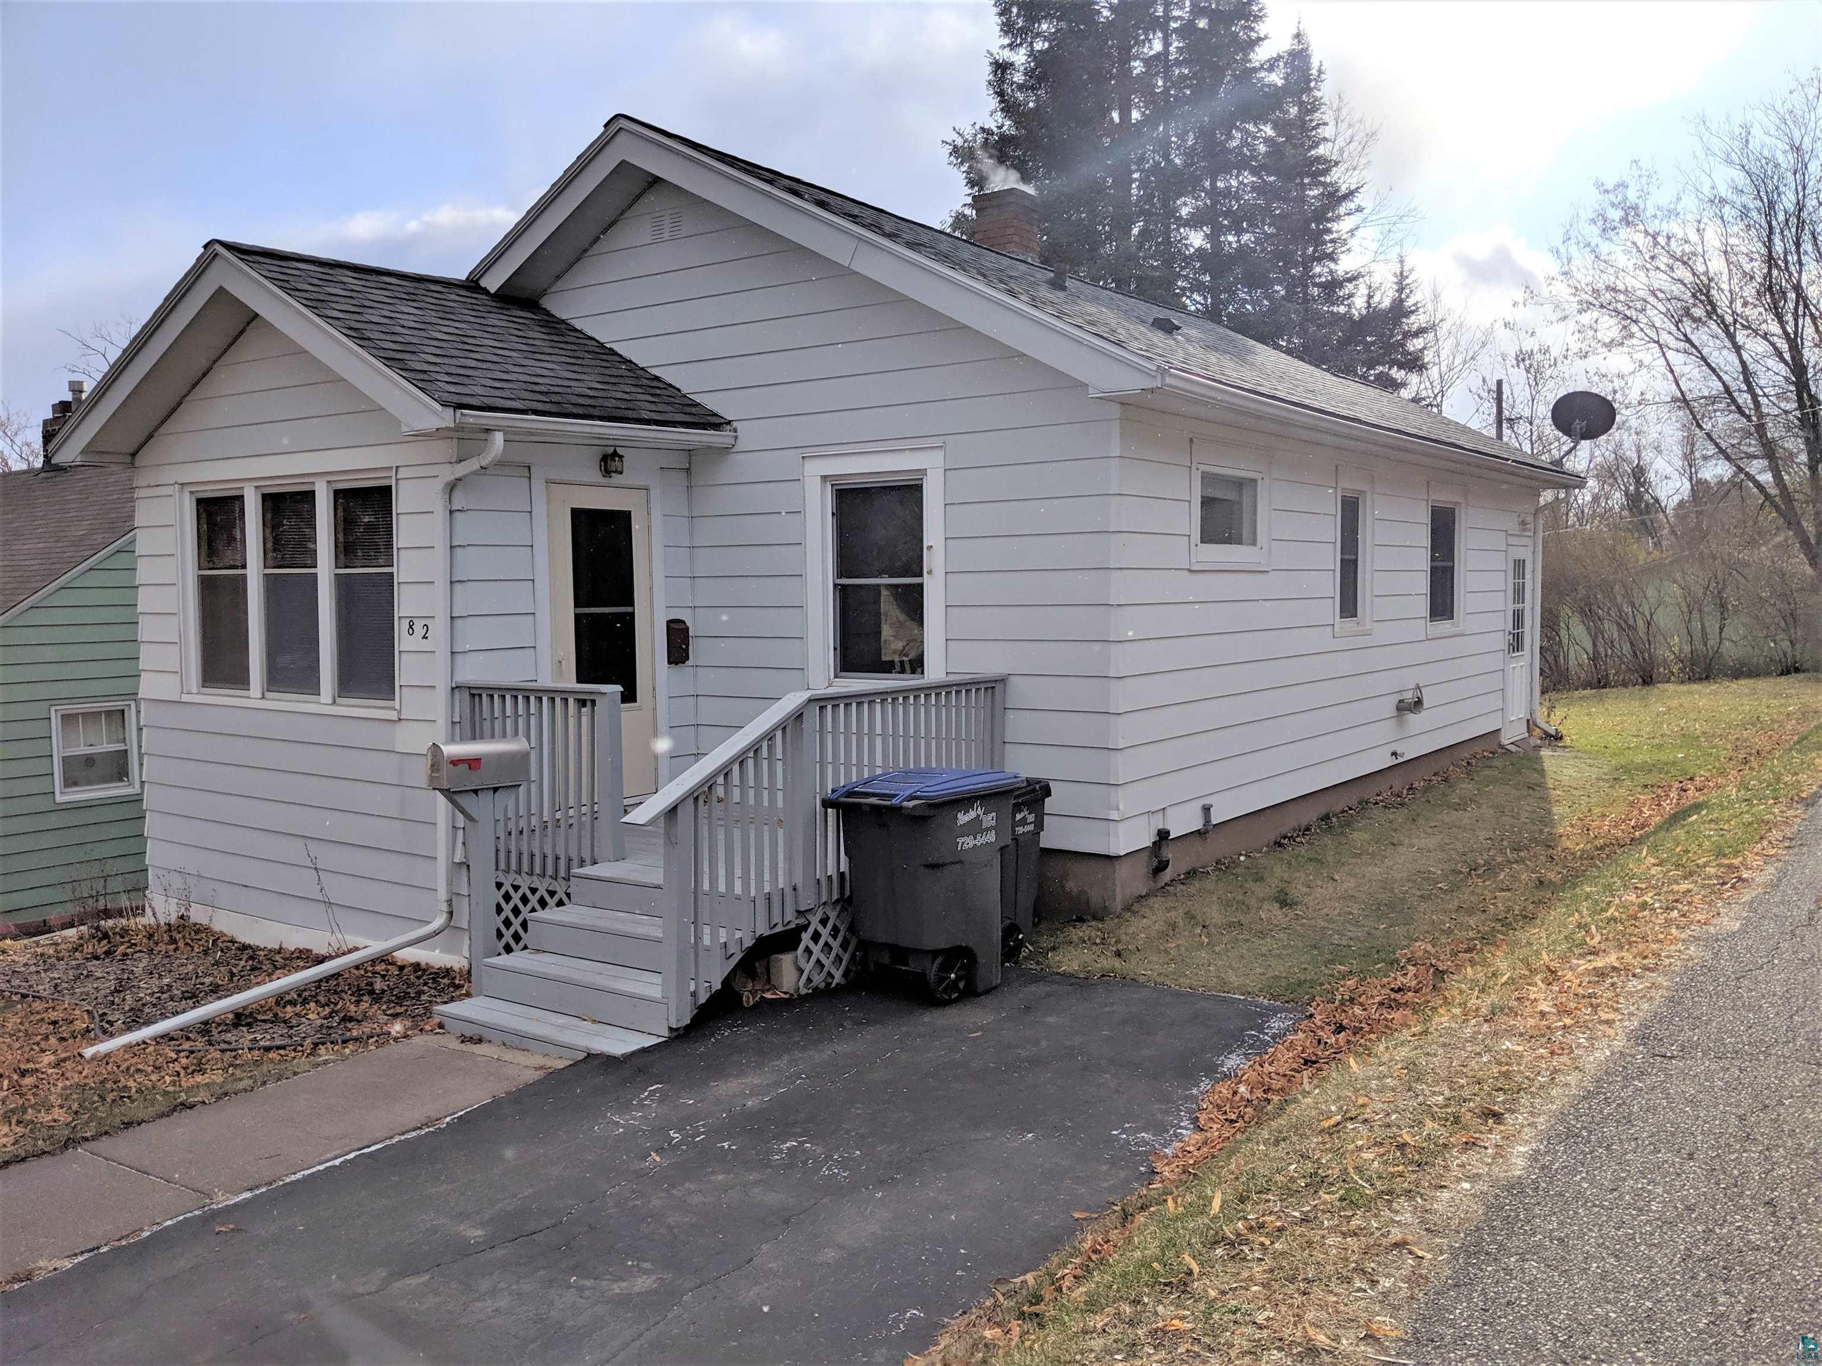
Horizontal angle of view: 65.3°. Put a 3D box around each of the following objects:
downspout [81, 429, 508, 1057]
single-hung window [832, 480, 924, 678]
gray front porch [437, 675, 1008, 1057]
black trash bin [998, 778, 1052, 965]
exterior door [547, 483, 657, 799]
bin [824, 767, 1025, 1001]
[{"bbox_3d":[-3.186,0.185,7.586,0.450,3.220,2.200,3,5,43],"label":"downspout"},{"bbox_3d":[-0.190,-0.647,8.874,0.700,1.230,0.100,2,5,35],"label":"single-hung window"},{"bbox_3d":[-1.325,0.787,7.876,2.600,1.580,3.050,2,5,35],"label":"gray front porch"},{"bbox_3d":[0.410,0.981,7.687,0.550,0.980,0.680,2,4,31],"label":"black trash bin"},{"bbox_3d":[-1.946,-0.223,9.121,0.070,2.070,0.880,2,5,35],"label":"exterior door"},{"bbox_3d":[0.086,0.980,7.118,0.640,1.050,0.840,2,4,32],"label":"bin"}]

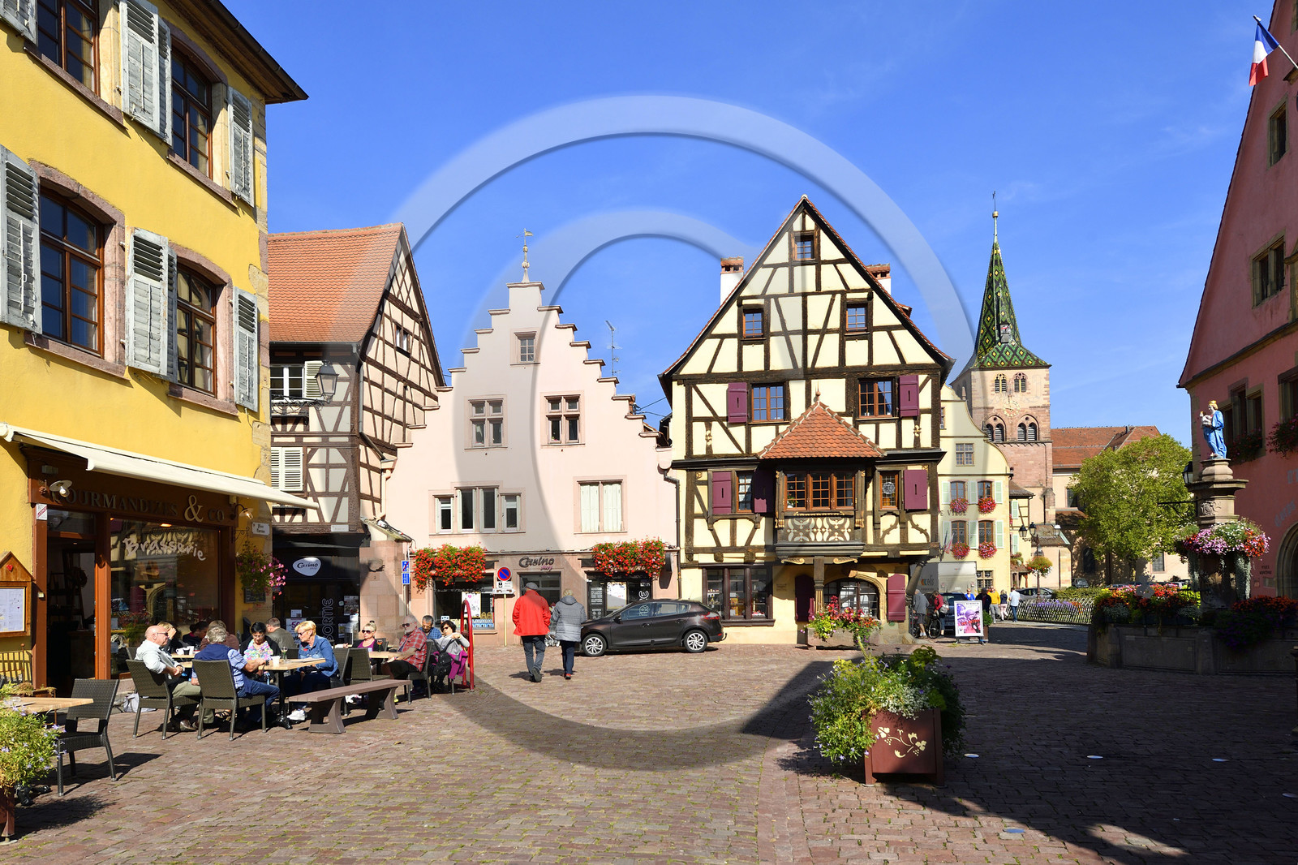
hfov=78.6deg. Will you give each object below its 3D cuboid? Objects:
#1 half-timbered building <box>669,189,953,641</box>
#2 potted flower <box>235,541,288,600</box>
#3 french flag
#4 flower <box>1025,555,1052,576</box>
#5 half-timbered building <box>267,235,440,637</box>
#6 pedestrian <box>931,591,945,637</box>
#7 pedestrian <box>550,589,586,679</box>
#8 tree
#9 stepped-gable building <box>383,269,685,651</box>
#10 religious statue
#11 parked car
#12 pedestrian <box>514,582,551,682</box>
[{"bbox_3d":[5.500,0.250,29.600,8.700,13.700,11.000,-1,-7,9],"label":"half-timbered building"},{"bbox_3d":[-6.550,2.330,13.400,0.700,0.920,0.750,-1,-7,8],"label":"potted flower"},{"bbox_3d":[15.650,-9.600,20.100,0.680,1.550,0.350,-1,-7,9],"label":"french flag"},{"bbox_3d":[20.162,6.891,41.000,1.240,1.050,1.240,0,-7,0],"label":"flower"},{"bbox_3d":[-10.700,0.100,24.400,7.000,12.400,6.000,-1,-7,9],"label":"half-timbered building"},{"bbox_3d":[10.260,6.406,28.000,0.480,1.640,0.520,3,-8,-24],"label":"pedestrian"},{"bbox_3d":[-1.470,3.700,14.500,0.600,1.650,0.400,0,-7,3],"label":"pedestrian"},{"bbox_3d":[36.488,6.058,60.000,8.600,11.600,8.600,0,-7,0],"label":"tree"},{"bbox_3d":[-3.084,1.526,28.443,8.900,10.900,9.000,-1,-7,6],"label":"stepped-gable building"},{"bbox_3d":[12.680,-0.080,17.800,0.500,1.330,0.440,-1,-7,6],"label":"religious statue"},{"bbox_3d":[-0.120,5.270,21.700,4.290,1.460,1.810,0,-7,-3],"label":"parked car"},{"bbox_3d":[-2.070,3.540,14.100,0.660,1.750,0.500,0,-7,-3],"label":"pedestrian"}]

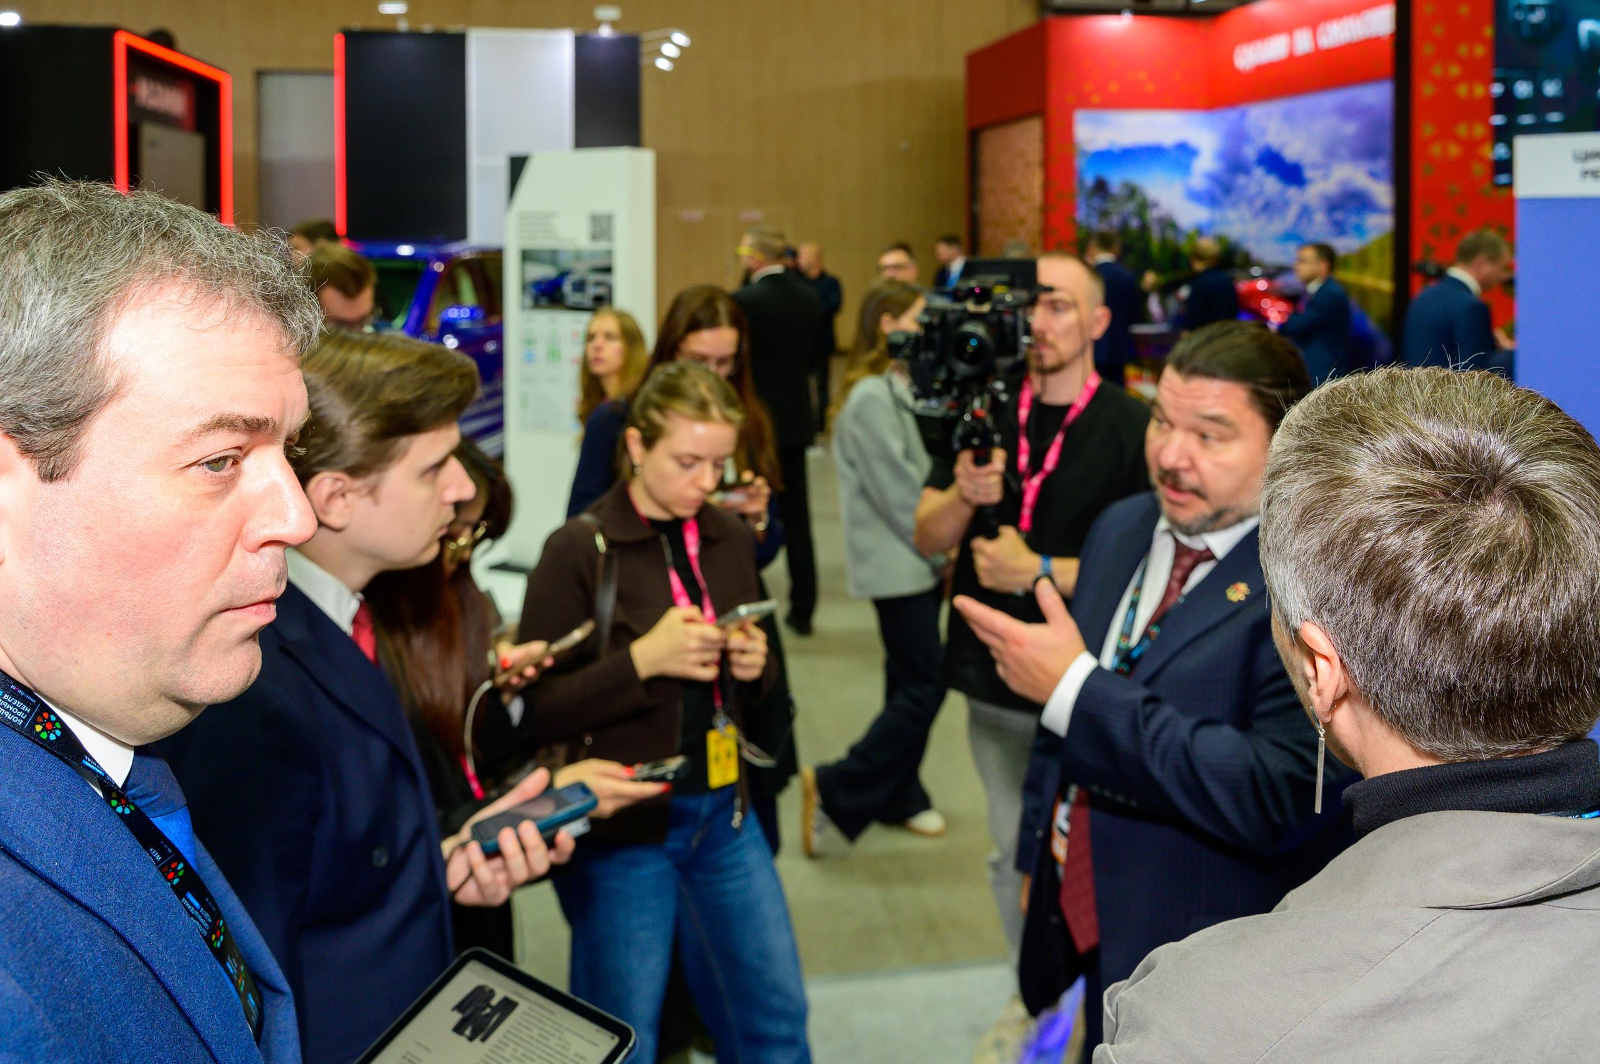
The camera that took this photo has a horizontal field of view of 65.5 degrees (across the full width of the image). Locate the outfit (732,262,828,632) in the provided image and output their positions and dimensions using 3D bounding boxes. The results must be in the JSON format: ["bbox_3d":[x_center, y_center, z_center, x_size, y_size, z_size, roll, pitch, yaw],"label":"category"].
[{"bbox_3d":[-0.095,-0.380,5.700,0.490,1.620,0.350,-5,13,-23],"label":"outfit"}]

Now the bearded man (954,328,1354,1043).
[{"bbox_3d":[0.440,0.600,1.580,0.600,1.710,0.600,-10,15,-41],"label":"bearded man"}]

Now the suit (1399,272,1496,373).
[{"bbox_3d":[2.670,-0.690,5.100,0.340,0.760,0.460,-10,15,-40],"label":"suit"}]

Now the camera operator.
[{"bbox_3d":[0.470,0.310,2.550,0.550,1.740,0.550,4,12,17],"label":"camera operator"}]

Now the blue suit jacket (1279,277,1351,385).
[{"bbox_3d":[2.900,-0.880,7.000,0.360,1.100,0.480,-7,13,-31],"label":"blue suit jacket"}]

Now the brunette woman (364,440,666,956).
[{"bbox_3d":[-0.460,0.600,1.760,0.500,1.540,0.500,7,13,31],"label":"brunette woman"}]

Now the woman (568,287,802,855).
[{"bbox_3d":[-0.250,0.300,2.740,0.500,1.660,0.420,-4,12,-21],"label":"woman"}]

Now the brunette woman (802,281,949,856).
[{"bbox_3d":[0.225,0.100,3.600,0.470,1.660,0.440,-3,12,-16],"label":"brunette woman"}]

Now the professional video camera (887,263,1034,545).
[{"bbox_3d":[0.285,-0.240,2.200,0.270,0.480,0.300,1,12,7],"label":"professional video camera"}]

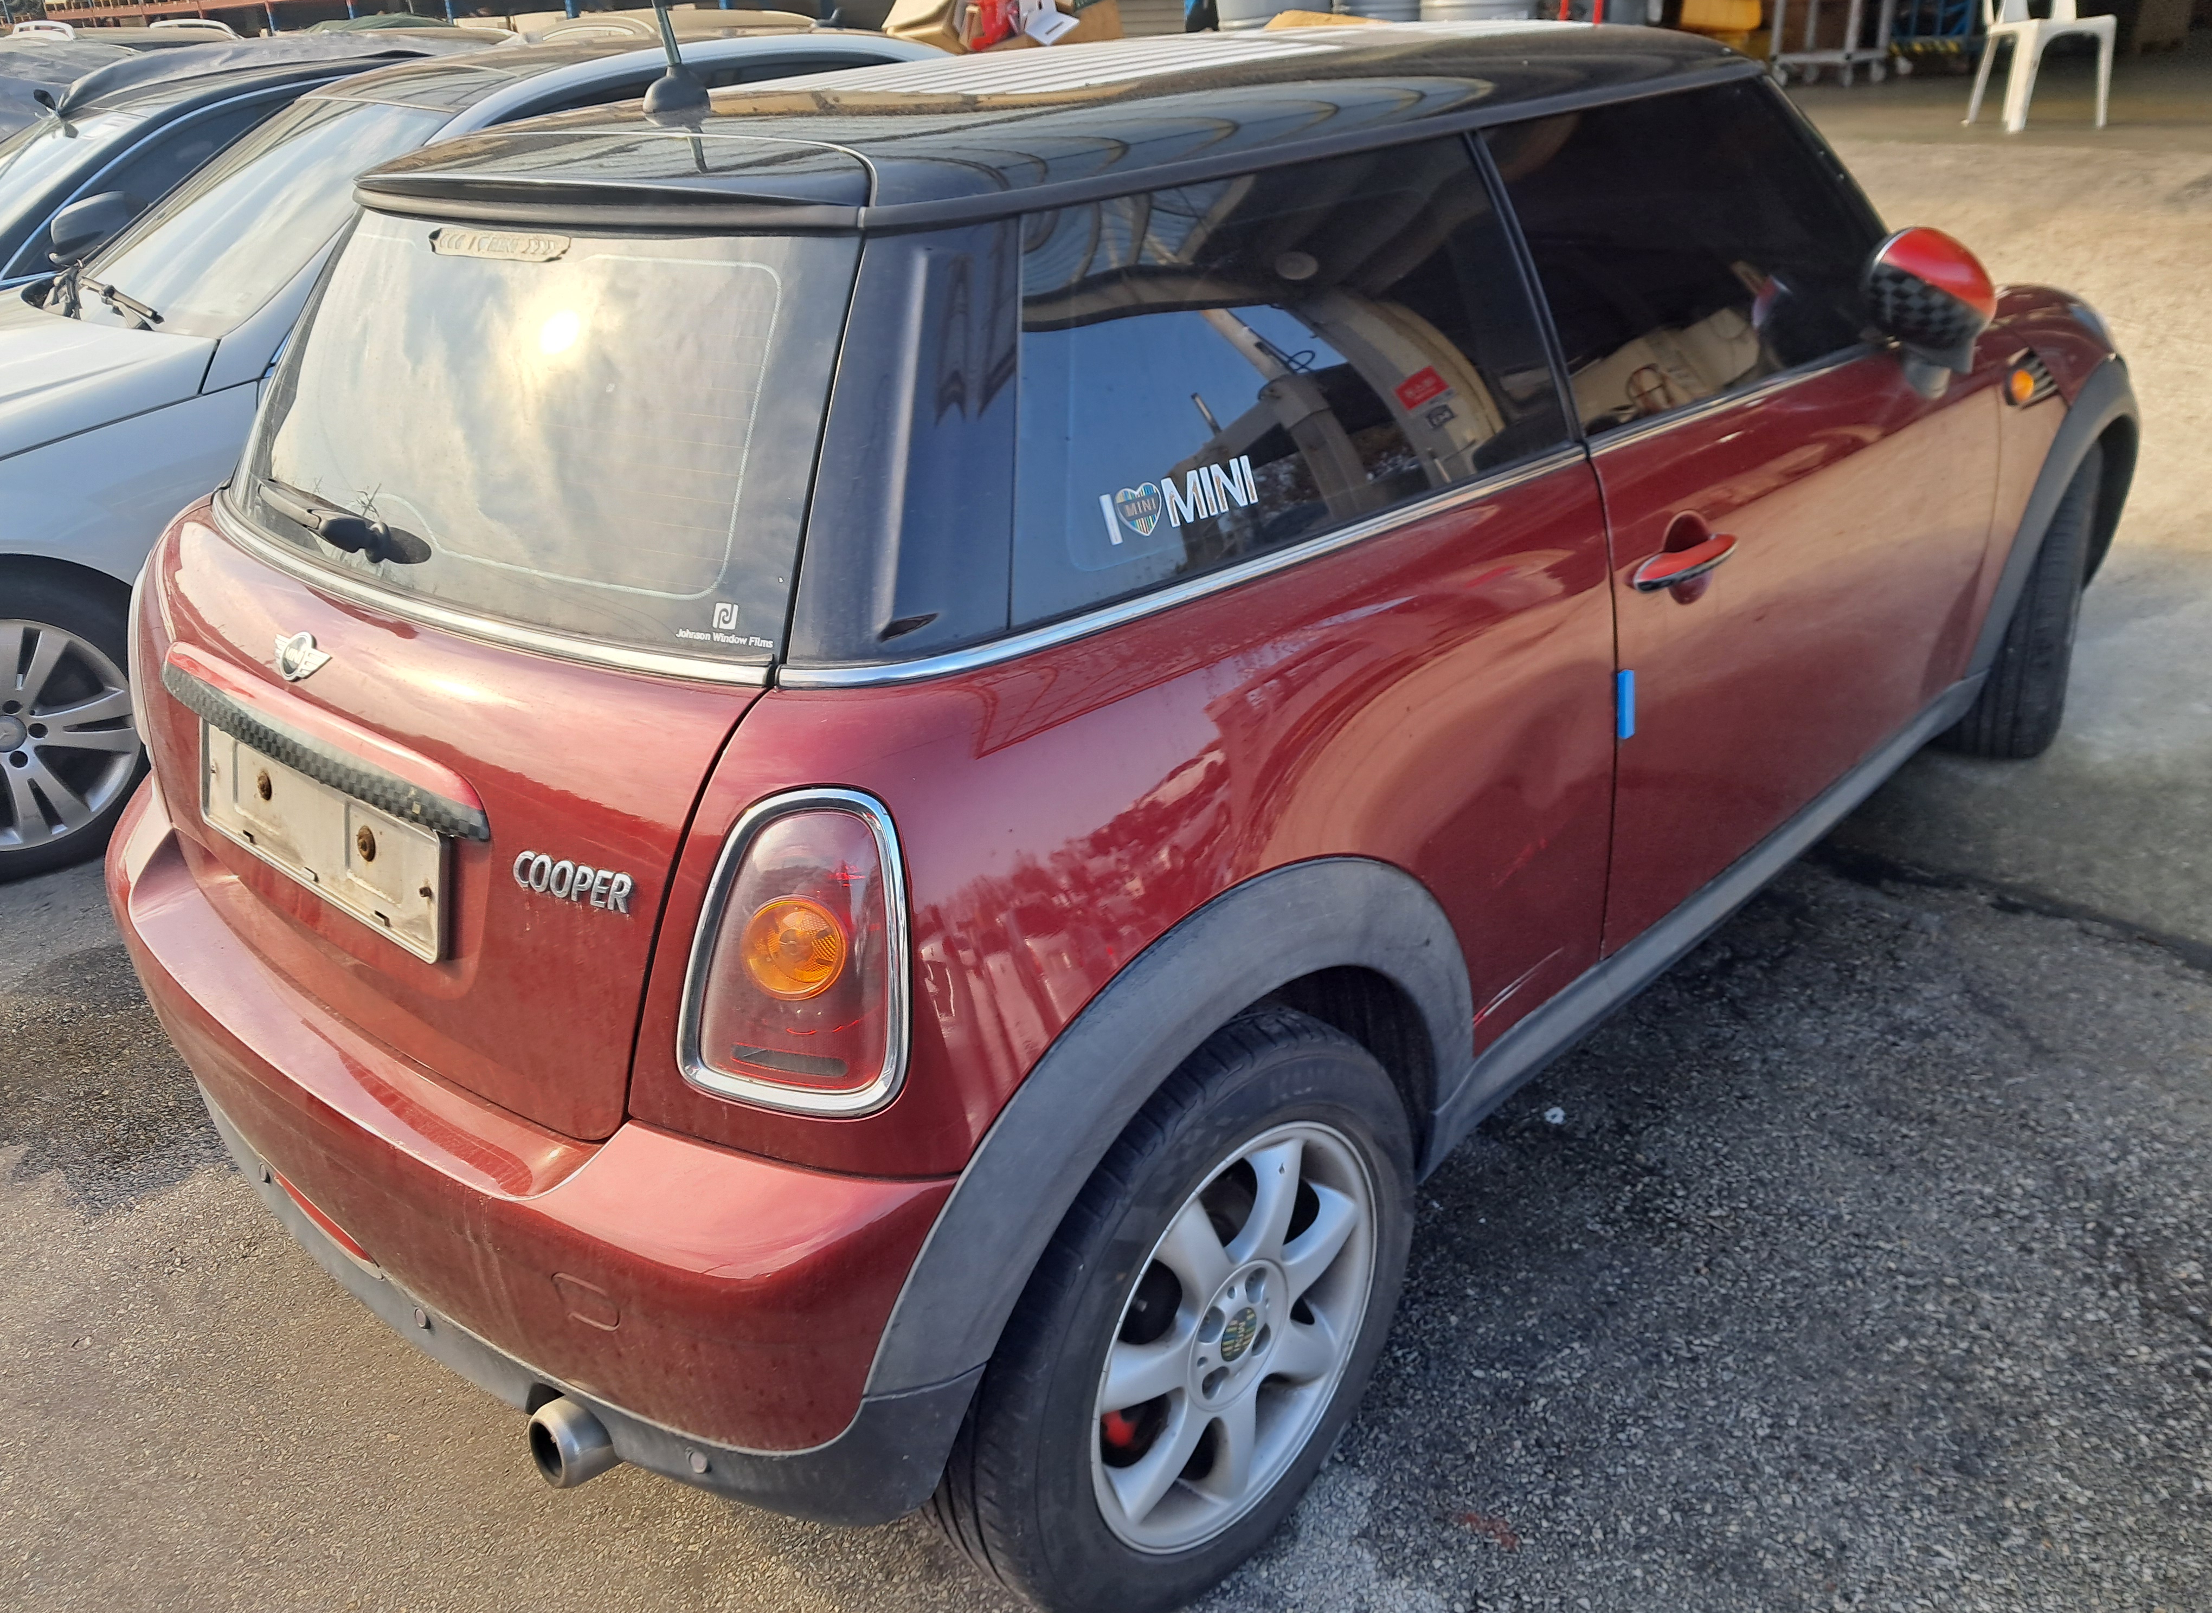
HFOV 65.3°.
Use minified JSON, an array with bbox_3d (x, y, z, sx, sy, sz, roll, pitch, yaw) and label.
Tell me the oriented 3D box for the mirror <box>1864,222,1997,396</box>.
[{"bbox_3d":[1.129,-0.673,2.364,0.155,0.235,0.200,11,29,30],"label":"mirror"}]

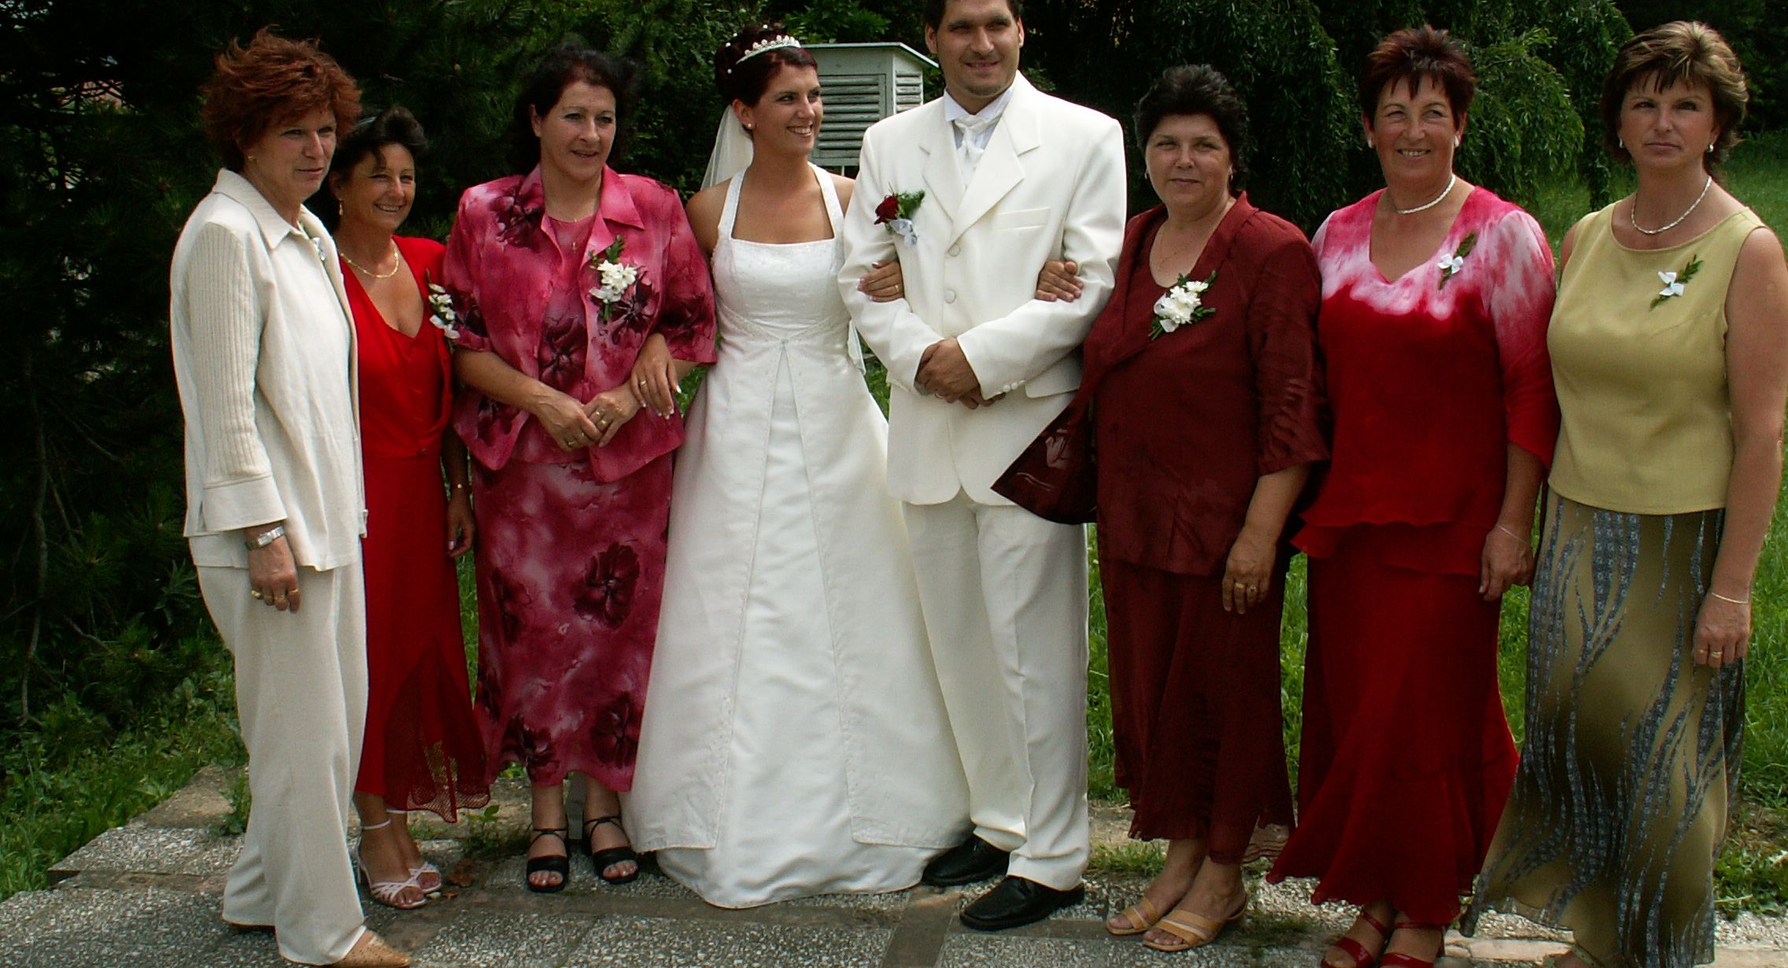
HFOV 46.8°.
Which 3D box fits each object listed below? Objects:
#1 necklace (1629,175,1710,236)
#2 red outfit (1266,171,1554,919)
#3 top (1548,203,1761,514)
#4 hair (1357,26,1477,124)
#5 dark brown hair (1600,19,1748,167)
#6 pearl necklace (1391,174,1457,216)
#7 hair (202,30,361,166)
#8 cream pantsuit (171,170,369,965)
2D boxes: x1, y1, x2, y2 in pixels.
[{"bbox_3d":[1.313,-0.473,3.490,0.140,0.115,0.130,6,12,31],"label":"necklace"},{"bbox_3d":[0.947,0.160,3.781,0.530,1.388,0.400,5,11,25],"label":"red outfit"},{"bbox_3d":[1.304,-0.222,3.550,0.340,0.530,0.280,6,12,30],"label":"top"},{"bbox_3d":[0.916,-0.712,3.610,0.200,0.190,0.230,3,10,16],"label":"hair"},{"bbox_3d":[1.314,-0.650,3.480,0.235,0.250,0.250,4,11,24],"label":"dark brown hair"},{"bbox_3d":[0.924,-0.509,3.610,0.125,0.085,0.125,5,11,27],"label":"pearl necklace"},{"bbox_3d":[-1.090,-0.684,3.677,0.260,0.249,0.240,9,14,41],"label":"hair"},{"bbox_3d":[-1.150,0.151,3.827,0.360,1.449,0.440,7,12,33],"label":"cream pantsuit"}]

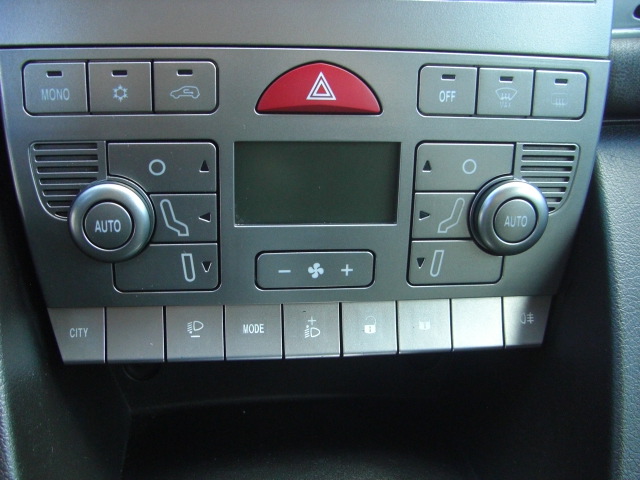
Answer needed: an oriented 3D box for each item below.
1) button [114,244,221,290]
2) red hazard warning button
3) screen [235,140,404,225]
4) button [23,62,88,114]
[{"bbox_3d":[-0.064,0.011,0.296,0.043,0.020,0.008,-1,14,-7],"label":"button"},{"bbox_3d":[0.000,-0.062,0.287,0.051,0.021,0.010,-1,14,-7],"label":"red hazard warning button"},{"bbox_3d":[-0.001,-0.024,0.295,0.069,0.035,0.006,-1,14,-7],"label":"screen"},{"bbox_3d":[-0.102,-0.059,0.274,0.024,0.020,0.008,-1,14,-7],"label":"button"}]

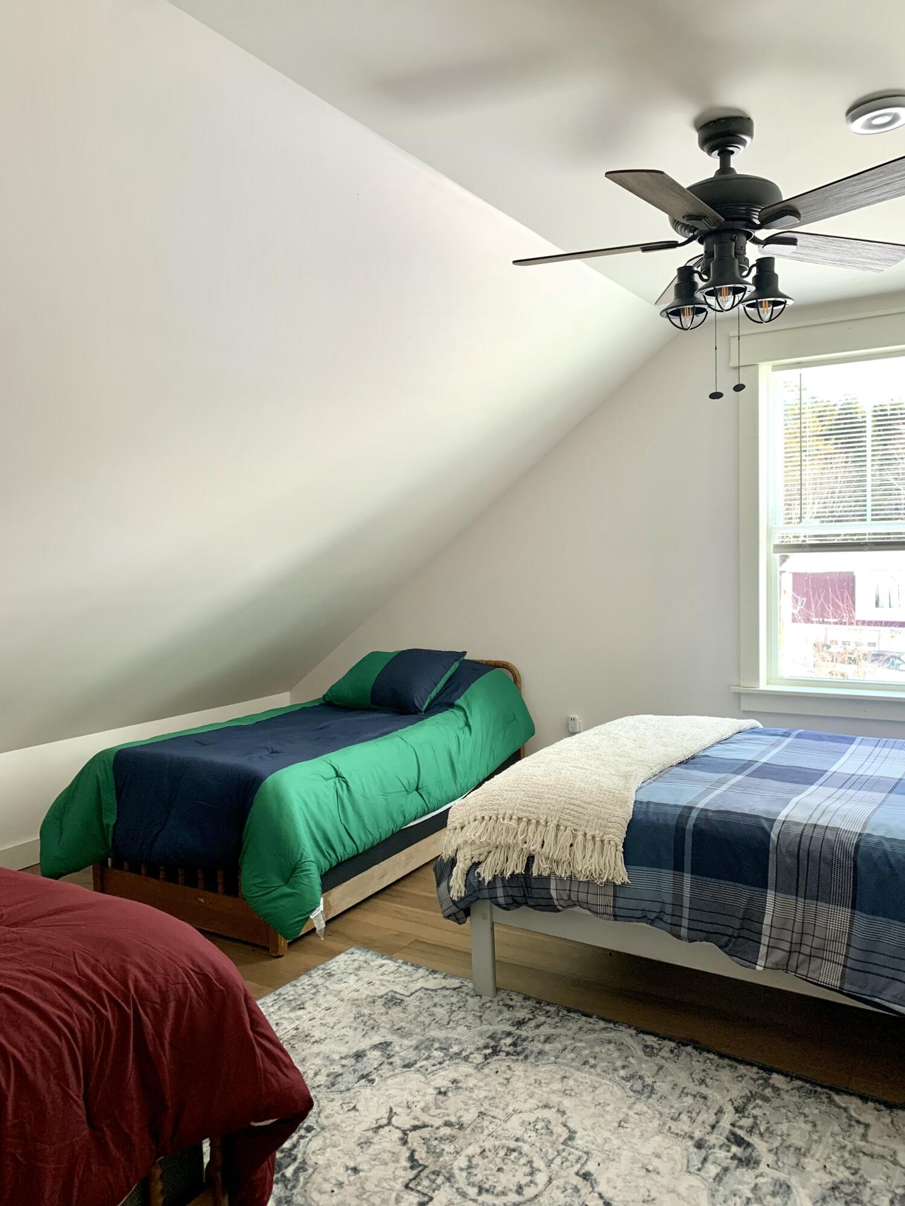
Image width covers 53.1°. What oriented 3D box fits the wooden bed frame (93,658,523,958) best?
[{"bbox_3d":[-0.575,0.788,4.338,1.022,0.847,1.949,1,4,30],"label":"wooden bed frame"}]

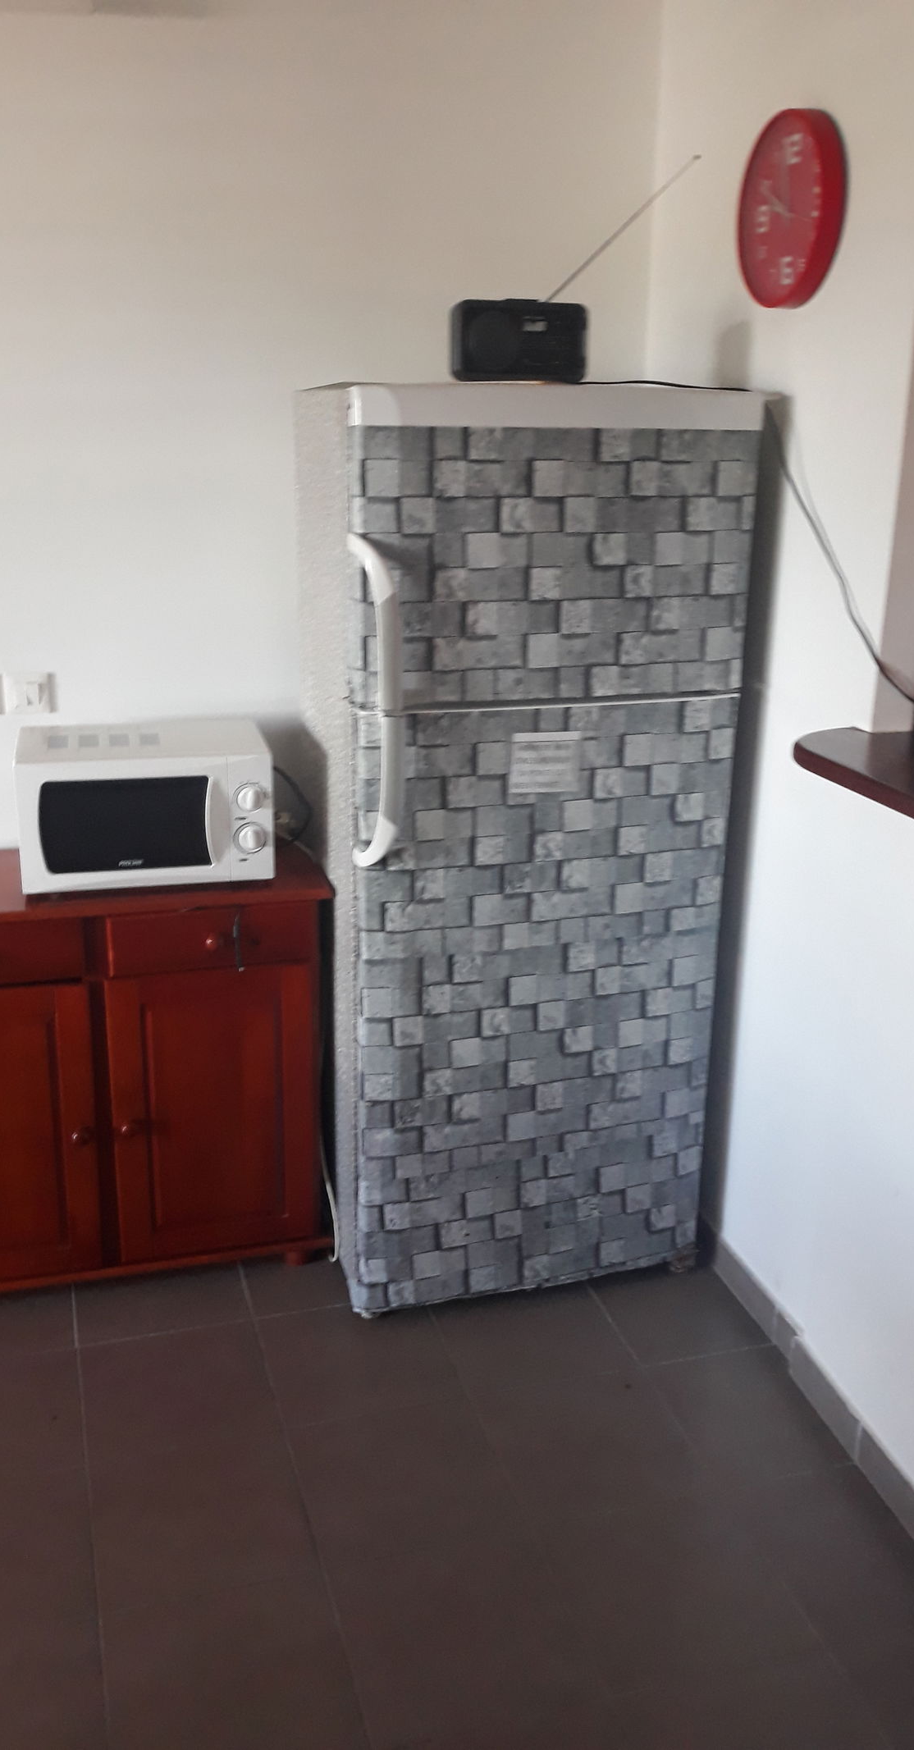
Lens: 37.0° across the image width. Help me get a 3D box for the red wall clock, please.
[{"bbox_3d":[0.550,-1.096,2.259,0.043,0.294,0.294,-3,17,-14],"label":"red wall clock"}]

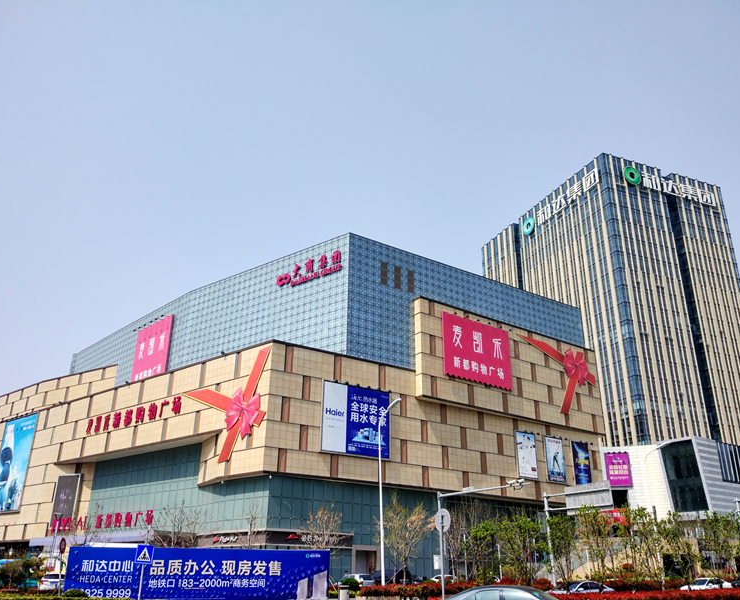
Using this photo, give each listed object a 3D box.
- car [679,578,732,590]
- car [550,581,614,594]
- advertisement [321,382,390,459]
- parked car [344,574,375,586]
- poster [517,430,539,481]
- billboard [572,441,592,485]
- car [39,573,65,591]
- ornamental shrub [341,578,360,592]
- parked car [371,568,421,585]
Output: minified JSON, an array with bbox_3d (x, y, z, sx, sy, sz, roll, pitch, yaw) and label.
[{"bbox_3d":[26.516,22.591,50.717,4.600,1.460,1.800,15,-27,-31],"label":"car"},{"bbox_3d":[11.904,16.982,37.219,4.650,1.450,1.820,17,-28,-34],"label":"car"},{"bbox_3d":[-1.246,13.145,70.593,9.117,7.667,0.300,17,-28,-34],"label":"advertisement"},{"bbox_3d":[-1.236,25.765,58.690,1.780,1.600,4.350,16,-27,-33],"label":"parked car"},{"bbox_3d":[21.050,20.612,85.830,3.794,5.848,0.250,17,-28,-34],"label":"poster"},{"bbox_3d":[30.498,23.385,92.435,3.805,6.018,0.250,17,-28,-34],"label":"billboard"},{"bbox_3d":[-22.049,19.903,45.200,1.800,1.550,4.500,10,-25,-22],"label":"car"},{"bbox_3d":[-1.429,21.220,47.758,1.320,1.250,1.320,0,-23,0],"label":"ornamental shrub"},{"bbox_3d":[2.191,26.124,60.142,1.880,1.850,4.800,17,-28,-34],"label":"parked car"}]

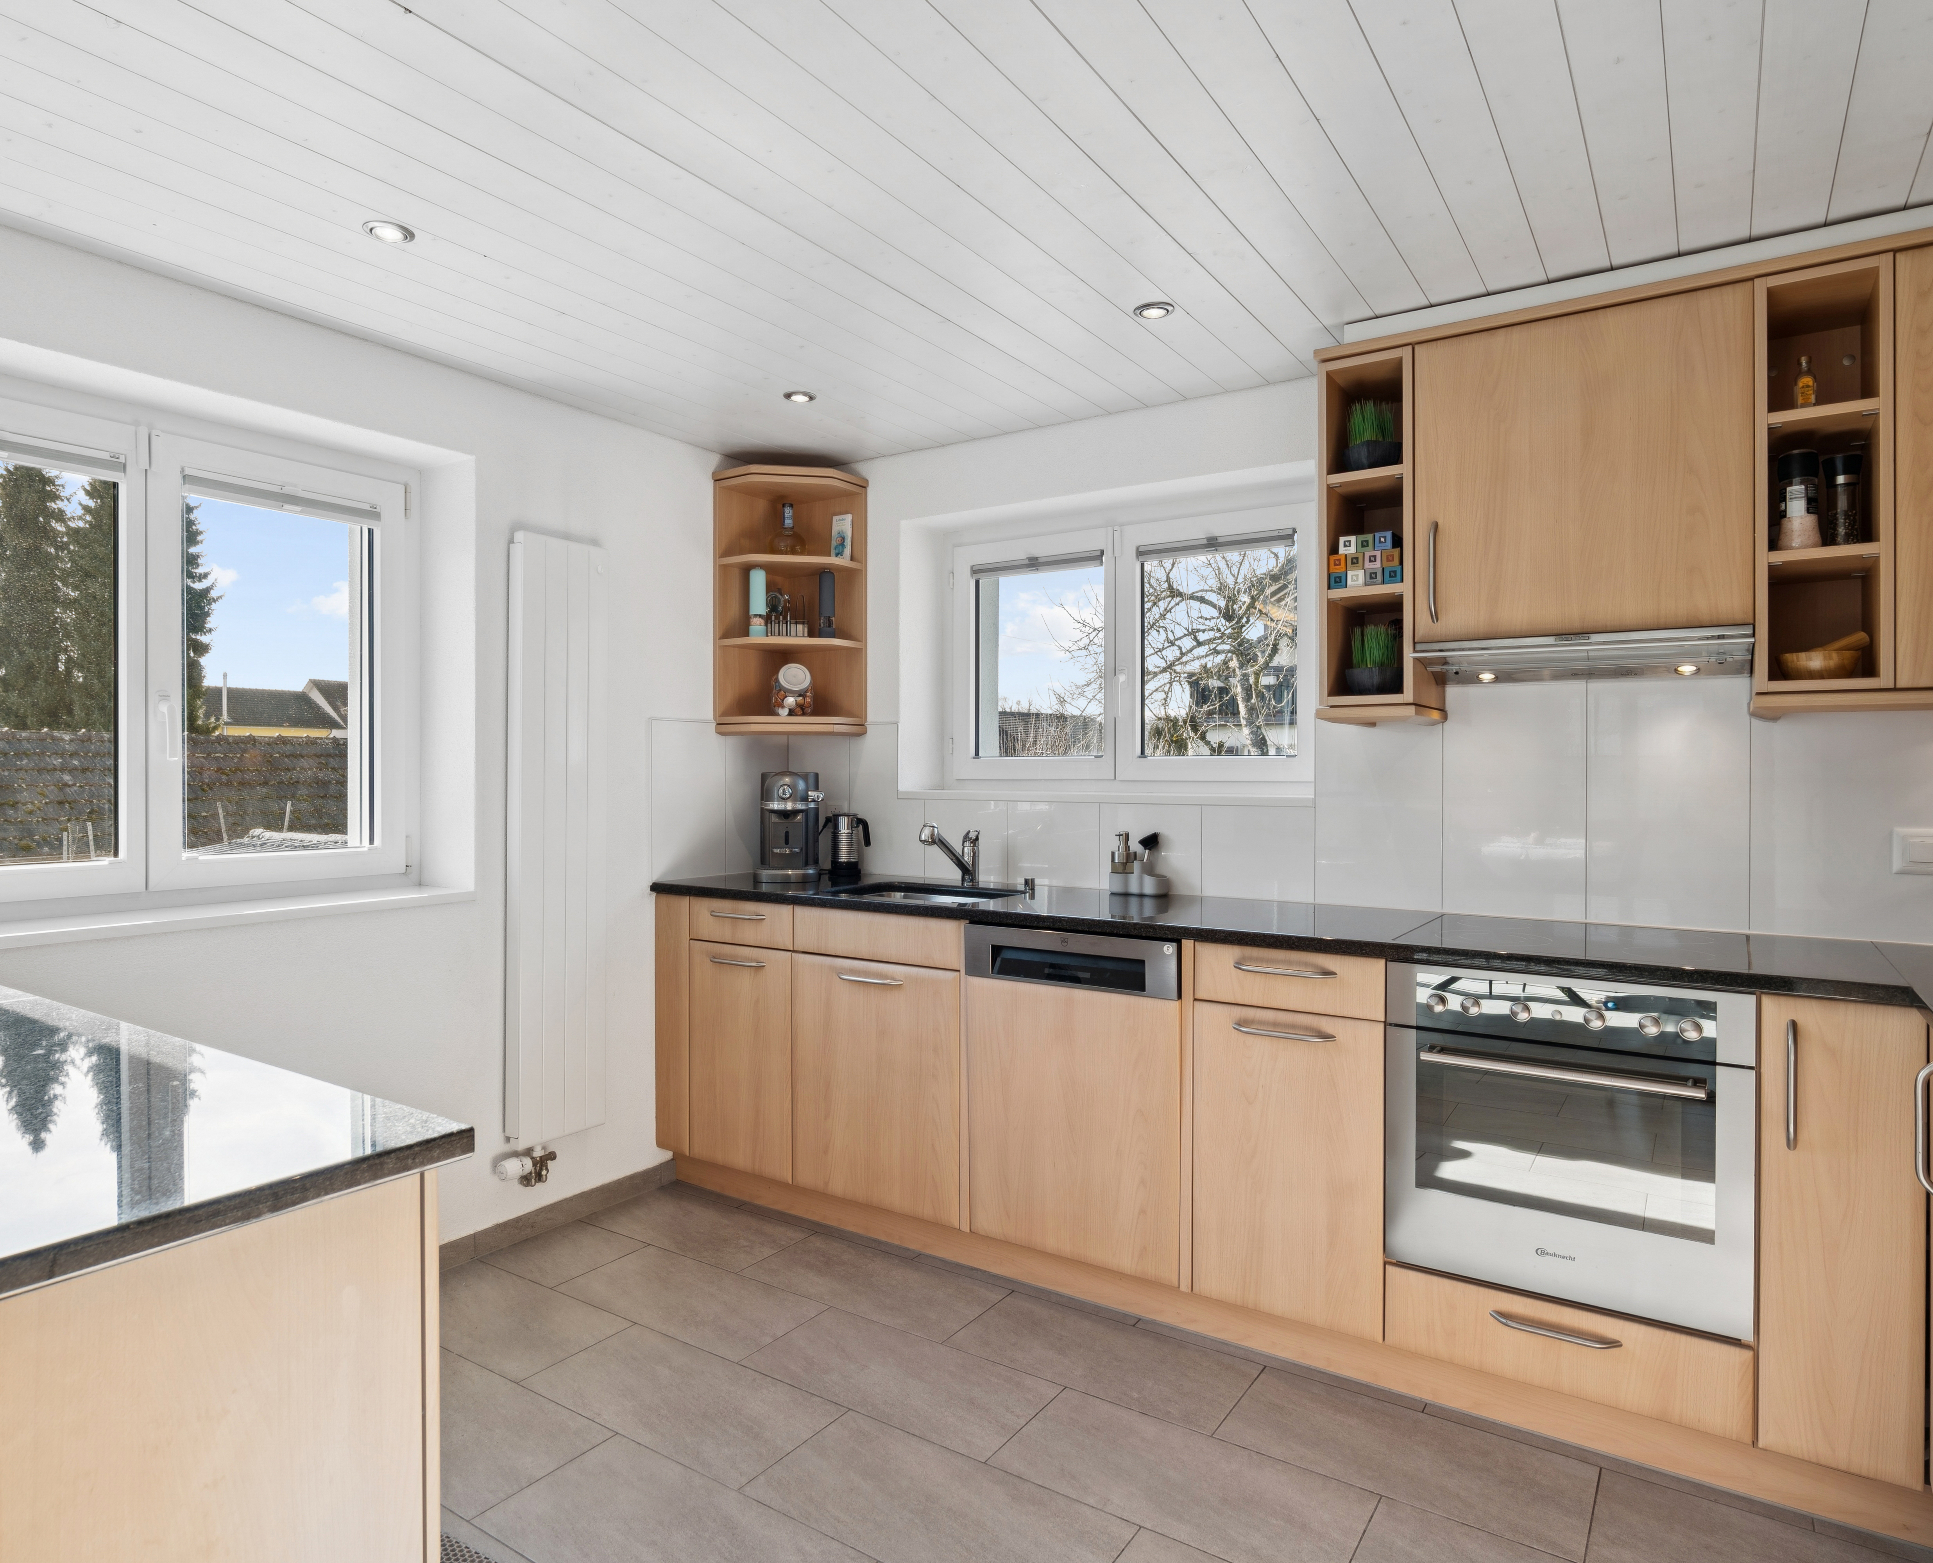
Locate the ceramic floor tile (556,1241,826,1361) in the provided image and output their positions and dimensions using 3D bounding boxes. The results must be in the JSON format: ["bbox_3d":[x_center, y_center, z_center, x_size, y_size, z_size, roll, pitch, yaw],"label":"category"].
[{"bbox_3d":[-0.643,1.212,2.585,0.603,0.010,0.298,0,0,33],"label":"ceramic floor tile"}]

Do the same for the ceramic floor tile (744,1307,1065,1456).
[{"bbox_3d":[-0.137,1.214,2.252,0.603,0.010,0.298,0,0,33],"label":"ceramic floor tile"}]

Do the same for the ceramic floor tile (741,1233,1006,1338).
[{"bbox_3d":[-0.224,1.214,2.667,0.603,0.010,0.298,0,0,33],"label":"ceramic floor tile"}]

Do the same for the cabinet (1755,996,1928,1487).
[{"bbox_3d":[1.566,0.735,2.028,0.216,0.750,0.560,0,0,33],"label":"cabinet"}]

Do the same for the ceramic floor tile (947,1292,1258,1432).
[{"bbox_3d":[0.283,1.205,2.318,0.600,0.010,0.298,0,0,33],"label":"ceramic floor tile"}]

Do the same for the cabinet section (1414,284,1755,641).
[{"bbox_3d":[1.304,-0.613,2.357,0.592,0.634,0.330,0,0,33],"label":"cabinet section"}]

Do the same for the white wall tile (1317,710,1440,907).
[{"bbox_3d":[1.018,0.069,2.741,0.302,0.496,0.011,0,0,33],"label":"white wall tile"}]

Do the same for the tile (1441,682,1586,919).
[{"bbox_3d":[1.245,0.027,2.523,0.297,0.571,0.010,0,0,33],"label":"tile"}]

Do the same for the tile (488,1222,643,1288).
[{"bbox_3d":[-1.019,1.210,2.832,0.291,0.010,0.298,0,0,33],"label":"tile"}]

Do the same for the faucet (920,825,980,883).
[{"bbox_3d":[-0.048,0.211,3.125,0.052,0.190,0.295,0,0,33],"label":"faucet"}]

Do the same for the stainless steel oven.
[{"bbox_3d":[1.221,0.652,2.241,0.590,0.587,0.550,0,0,33],"label":"stainless steel oven"}]

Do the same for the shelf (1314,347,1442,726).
[{"bbox_3d":[0.945,-0.528,2.502,0.199,0.788,0.358,0,0,33],"label":"shelf"}]

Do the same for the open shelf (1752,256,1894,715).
[{"bbox_3d":[1.635,-0.534,2.137,0.201,0.798,0.325,0,0,33],"label":"open shelf"}]

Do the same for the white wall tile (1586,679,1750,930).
[{"bbox_3d":[1.492,0.028,2.361,0.294,0.571,0.010,0,0,33],"label":"white wall tile"}]

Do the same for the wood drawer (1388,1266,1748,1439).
[{"bbox_3d":[1.215,1.028,2.232,0.595,0.161,0.530,0,0,33],"label":"wood drawer"}]

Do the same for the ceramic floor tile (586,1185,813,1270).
[{"bbox_3d":[-0.739,1.230,3.047,0.587,0.010,0.301,0,0,33],"label":"ceramic floor tile"}]

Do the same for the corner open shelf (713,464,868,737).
[{"bbox_3d":[-0.573,-0.568,3.618,0.491,0.820,0.367,0,0,-12],"label":"corner open shelf"}]

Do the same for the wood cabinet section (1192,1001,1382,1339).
[{"bbox_3d":[0.814,0.790,2.521,0.395,0.633,0.570,0,0,33],"label":"wood cabinet section"}]

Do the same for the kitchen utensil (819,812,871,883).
[{"bbox_3d":[-0.357,0.207,3.370,0.135,0.210,0.098,0,0,0],"label":"kitchen utensil"}]

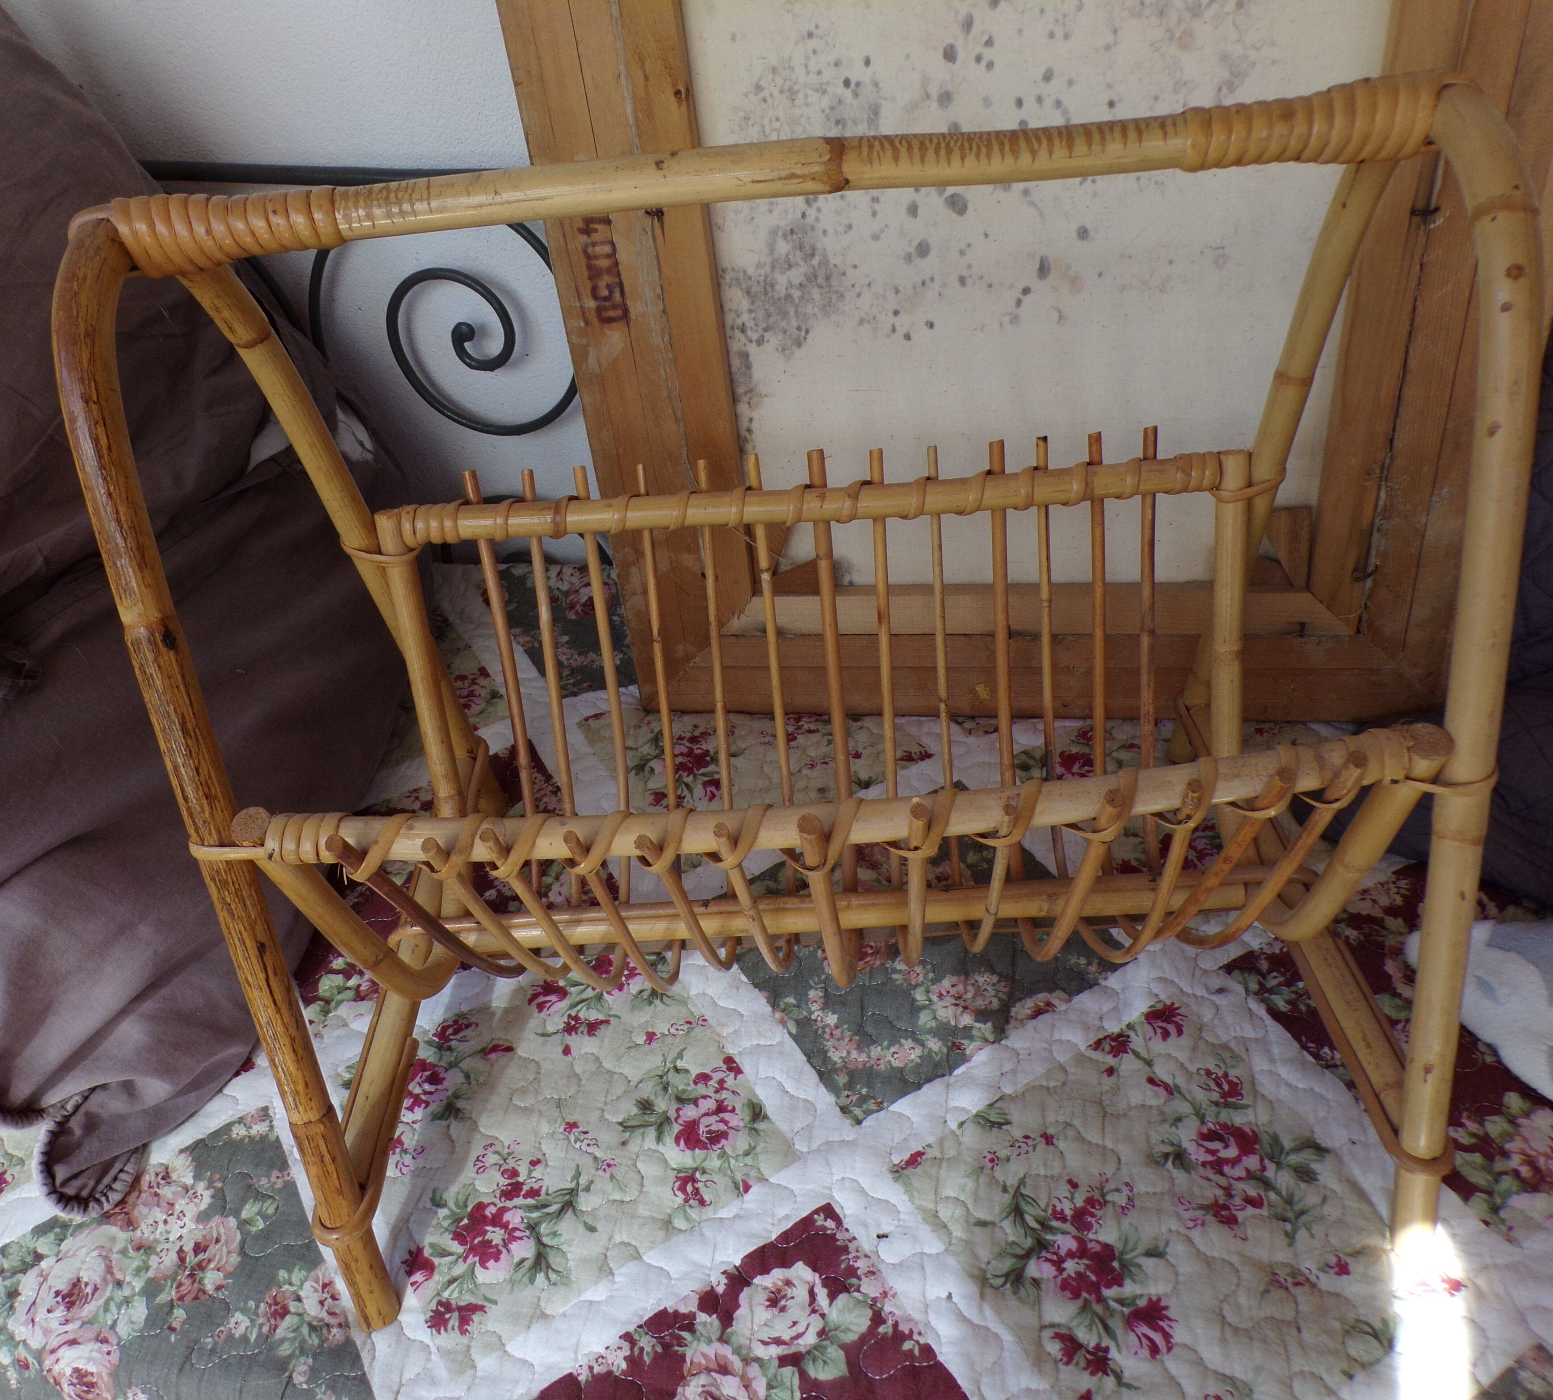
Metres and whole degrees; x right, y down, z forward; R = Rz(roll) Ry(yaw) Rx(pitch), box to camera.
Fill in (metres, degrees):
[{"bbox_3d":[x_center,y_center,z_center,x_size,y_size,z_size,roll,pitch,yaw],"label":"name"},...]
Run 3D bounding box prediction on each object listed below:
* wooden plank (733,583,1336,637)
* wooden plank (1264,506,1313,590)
[{"bbox_3d":[0.158,-0.059,0.829,0.400,0.031,0.017,1,35,12],"label":"wooden plank"},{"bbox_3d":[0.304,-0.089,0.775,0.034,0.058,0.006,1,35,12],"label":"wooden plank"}]

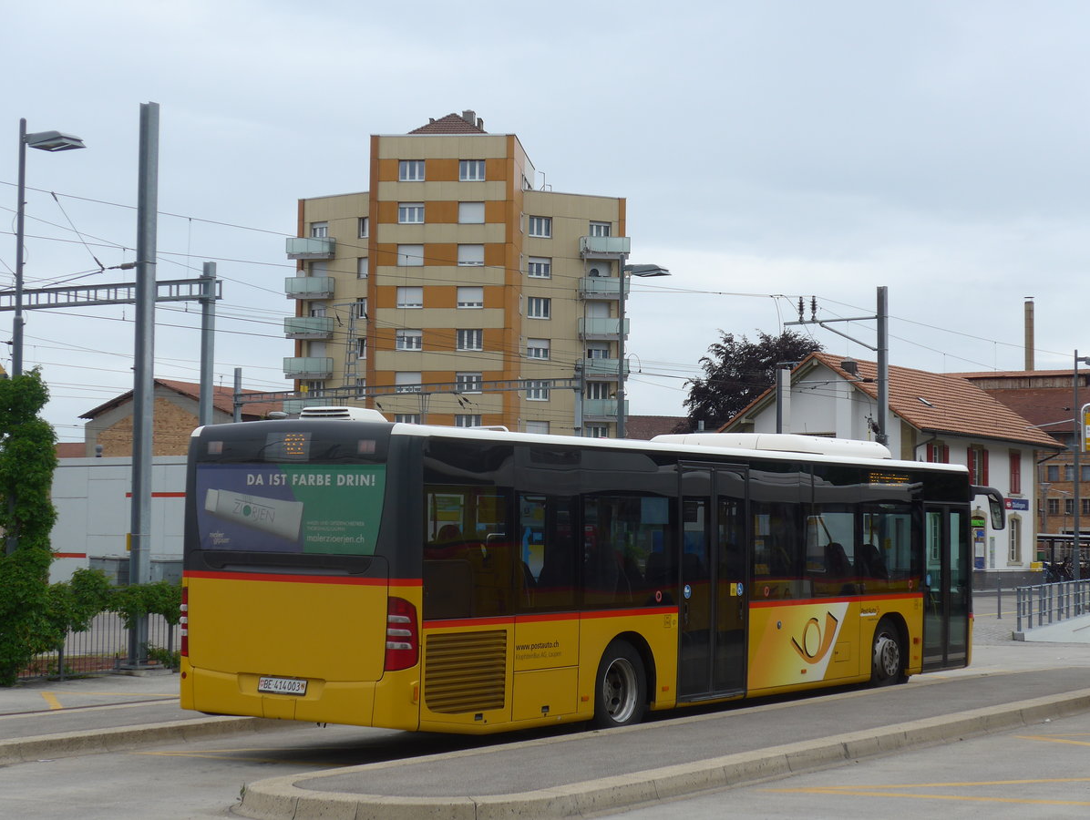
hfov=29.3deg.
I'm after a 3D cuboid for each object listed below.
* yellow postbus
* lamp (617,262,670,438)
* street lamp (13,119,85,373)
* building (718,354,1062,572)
[{"bbox_3d":[1.171,1.693,22.420,2.600,3.100,12.000,-2,-4,34],"label":"yellow postbus"},{"bbox_3d":[1.778,0.626,37.661,0.970,6.950,0.420,-1,-4,31],"label":"lamp"},{"bbox_3d":[-6.205,-0.119,25.763,0.970,6.950,0.420,-1,-4,31],"label":"street lamp"},{"bbox_3d":[16.845,2.828,100.858,10.900,9.930,17.300,-2,-4,34],"label":"building"}]

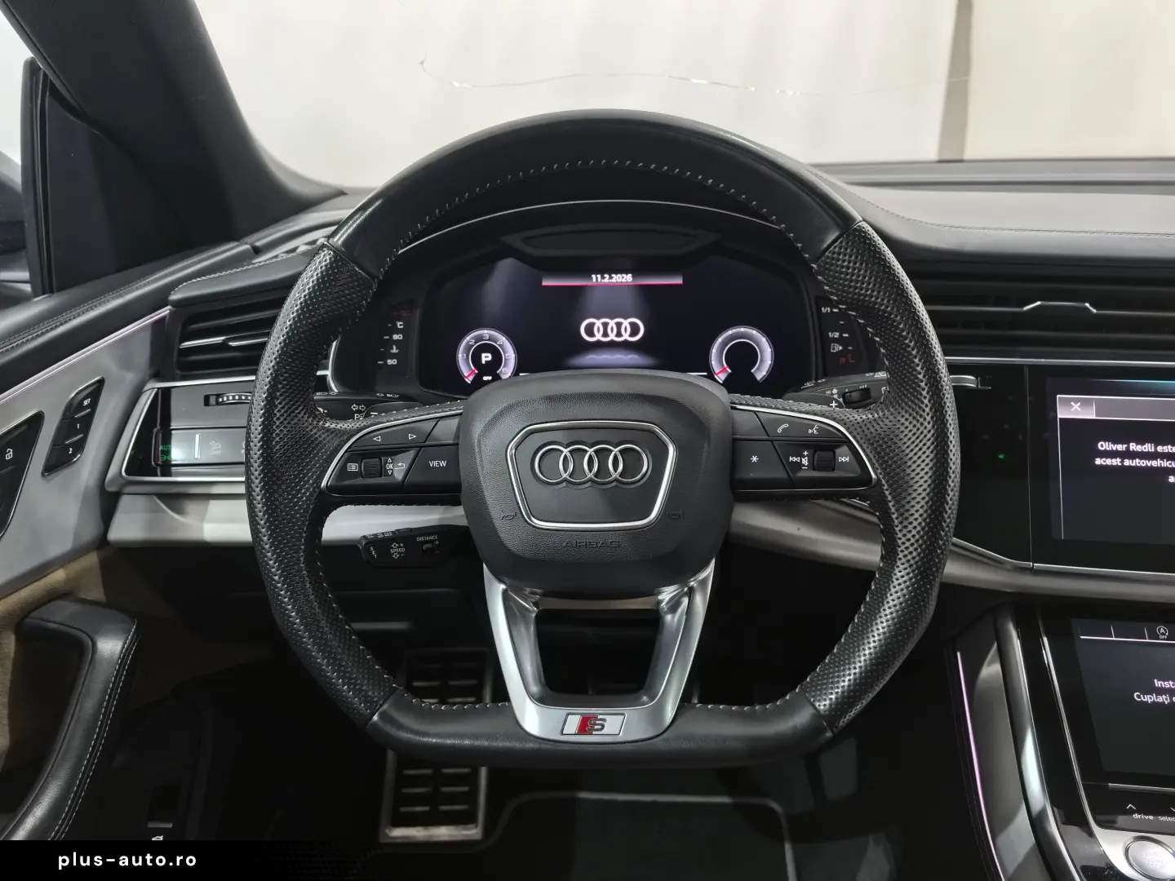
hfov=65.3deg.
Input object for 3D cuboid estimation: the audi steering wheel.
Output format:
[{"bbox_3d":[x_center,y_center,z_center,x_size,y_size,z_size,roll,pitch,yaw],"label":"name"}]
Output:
[{"bbox_3d":[0.008,0.000,0.492,0.375,0.348,0.105,1,-2,3],"label":"audi steering wheel"}]

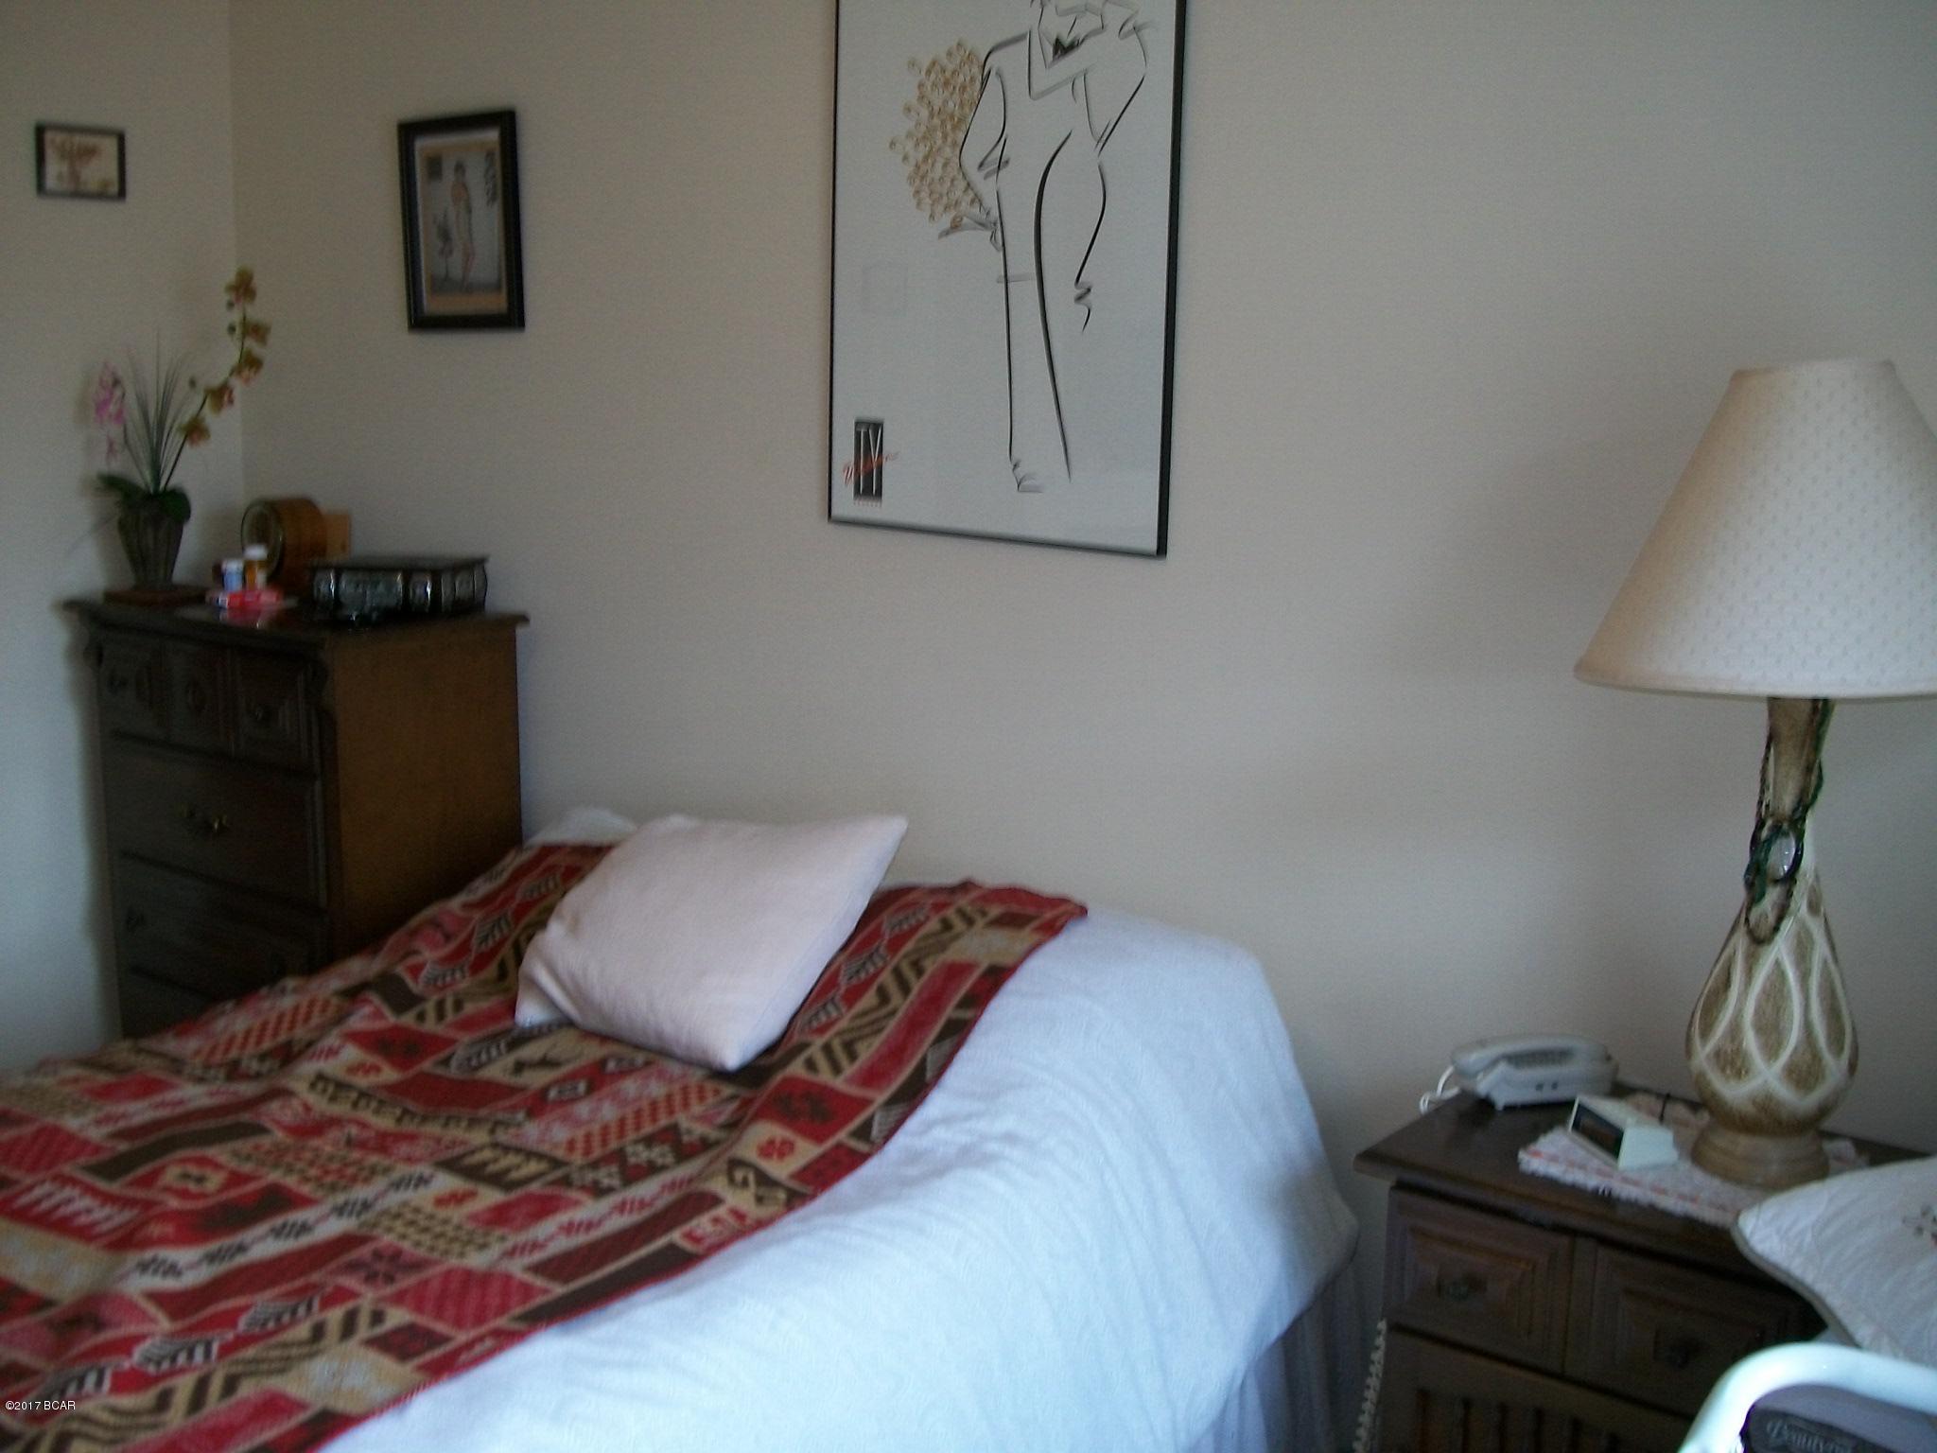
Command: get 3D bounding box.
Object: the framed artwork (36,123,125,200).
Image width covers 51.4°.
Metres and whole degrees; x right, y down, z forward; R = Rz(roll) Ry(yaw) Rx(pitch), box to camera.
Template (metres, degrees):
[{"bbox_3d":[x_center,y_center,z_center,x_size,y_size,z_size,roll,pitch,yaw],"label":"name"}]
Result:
[{"bbox_3d":[-1.630,-1.038,3.717,0.020,0.130,0.174,9,13,36],"label":"framed artwork"}]

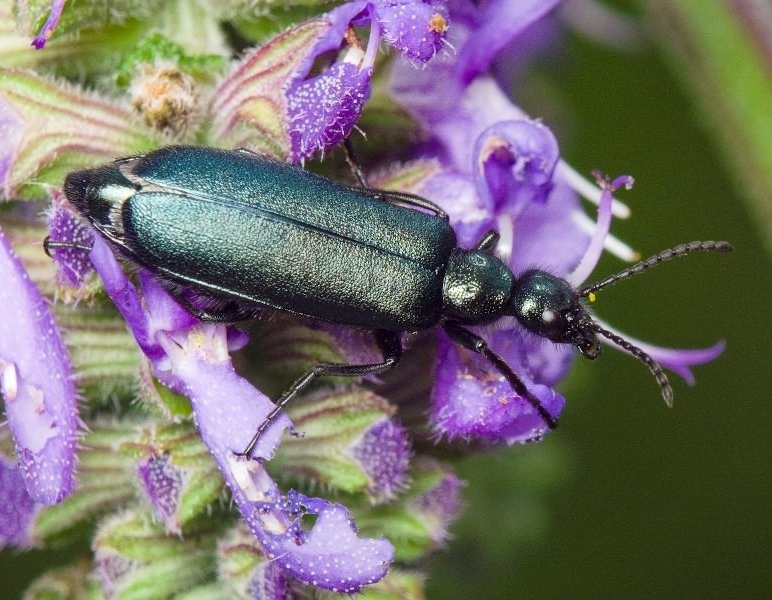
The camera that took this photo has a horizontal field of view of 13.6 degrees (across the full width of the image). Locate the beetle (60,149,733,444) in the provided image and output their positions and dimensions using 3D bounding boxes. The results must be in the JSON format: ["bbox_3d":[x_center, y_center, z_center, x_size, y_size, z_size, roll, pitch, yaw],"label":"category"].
[{"bbox_3d":[0.000,0.000,0.083,0.017,0.008,0.005,17,-20,0],"label":"beetle"}]

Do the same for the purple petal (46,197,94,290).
[{"bbox_3d":[-0.008,-0.002,0.086,0.001,0.003,0.001,10,23,16],"label":"purple petal"}]

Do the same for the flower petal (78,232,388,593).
[{"bbox_3d":[-0.004,0.003,0.090,0.003,0.012,0.004,-37,0,0],"label":"flower petal"}]

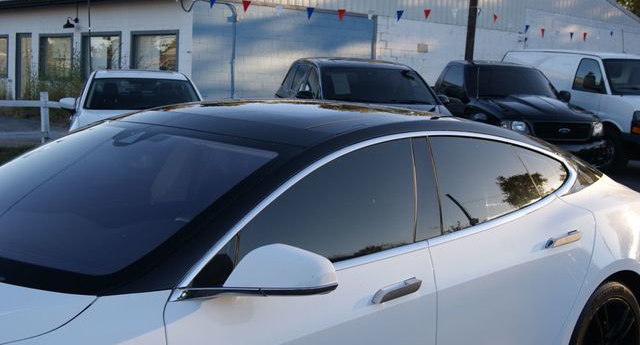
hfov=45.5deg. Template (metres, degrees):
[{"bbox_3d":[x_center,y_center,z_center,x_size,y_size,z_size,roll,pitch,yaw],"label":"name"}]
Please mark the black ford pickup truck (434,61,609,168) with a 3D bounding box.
[{"bbox_3d":[2.947,-1.023,13.682,2.030,1.850,5.300,0,7,-14],"label":"black ford pickup truck"}]

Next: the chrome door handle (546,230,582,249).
[{"bbox_3d":[1.004,0.275,3.137,0.235,0.050,0.055,-3,9,-42],"label":"chrome door handle"}]

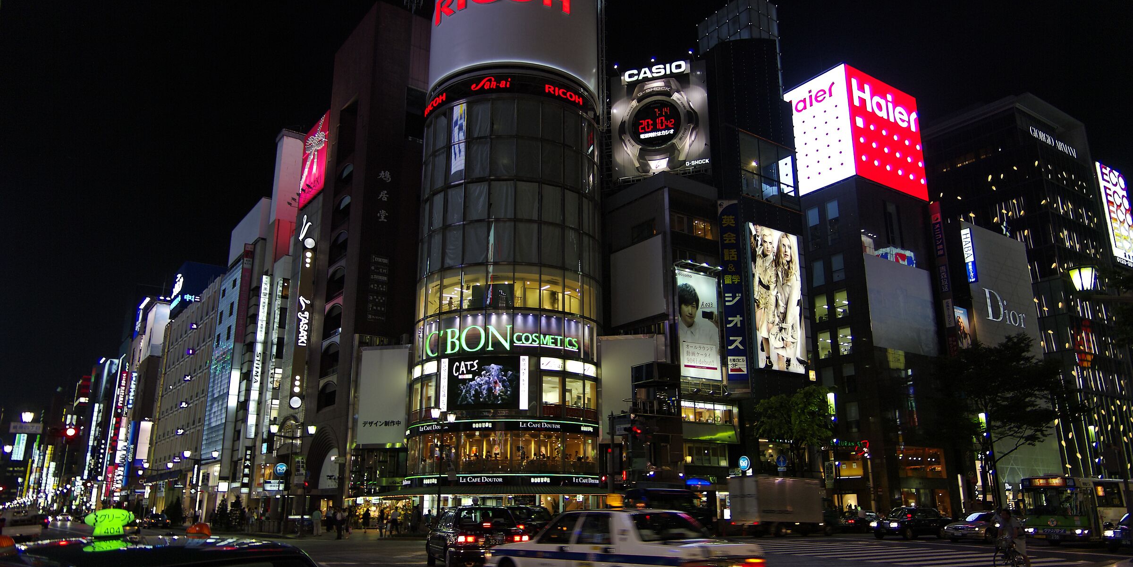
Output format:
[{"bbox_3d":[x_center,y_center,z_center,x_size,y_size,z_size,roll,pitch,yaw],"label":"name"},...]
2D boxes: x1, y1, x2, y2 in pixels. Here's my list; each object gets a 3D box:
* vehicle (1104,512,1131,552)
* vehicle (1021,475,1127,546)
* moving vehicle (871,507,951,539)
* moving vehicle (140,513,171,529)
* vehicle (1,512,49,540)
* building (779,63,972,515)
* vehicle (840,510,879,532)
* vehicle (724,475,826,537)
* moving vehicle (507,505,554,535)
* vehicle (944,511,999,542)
[{"bbox_3d":[21.071,8.784,26.984,4.650,1.480,1.700,11,-20,-34],"label":"vehicle"},{"bbox_3d":[25.178,10.482,35.134,10.500,2.950,2.490,11,-20,-34],"label":"vehicle"},{"bbox_3d":[17.933,12.345,39.110,4.700,1.520,1.700,11,-20,-34],"label":"moving vehicle"},{"bbox_3d":[-39.014,22.627,71.783,1.700,1.450,4.600,11,-20,-34],"label":"moving vehicle"},{"bbox_3d":[-27.557,12.347,38.503,1.750,1.600,4.500,12,-20,-34],"label":"vehicle"},{"bbox_3d":[30.429,1.450,78.922,14.500,44.300,12.000,11,-20,-34],"label":"building"},{"bbox_3d":[19.002,14.723,46.721,4.600,1.460,1.700,11,-20,-34],"label":"vehicle"},{"bbox_3d":[12.147,12.555,42.678,6.300,3.100,2.100,11,-20,-34],"label":"vehicle"},{"bbox_3d":[-1.417,9.315,28.528,1.700,1.500,4.650,-6,-18,19],"label":"moving vehicle"},{"bbox_3d":[19.634,11.114,34.857,4.750,1.430,1.760,11,-20,-34],"label":"vehicle"}]

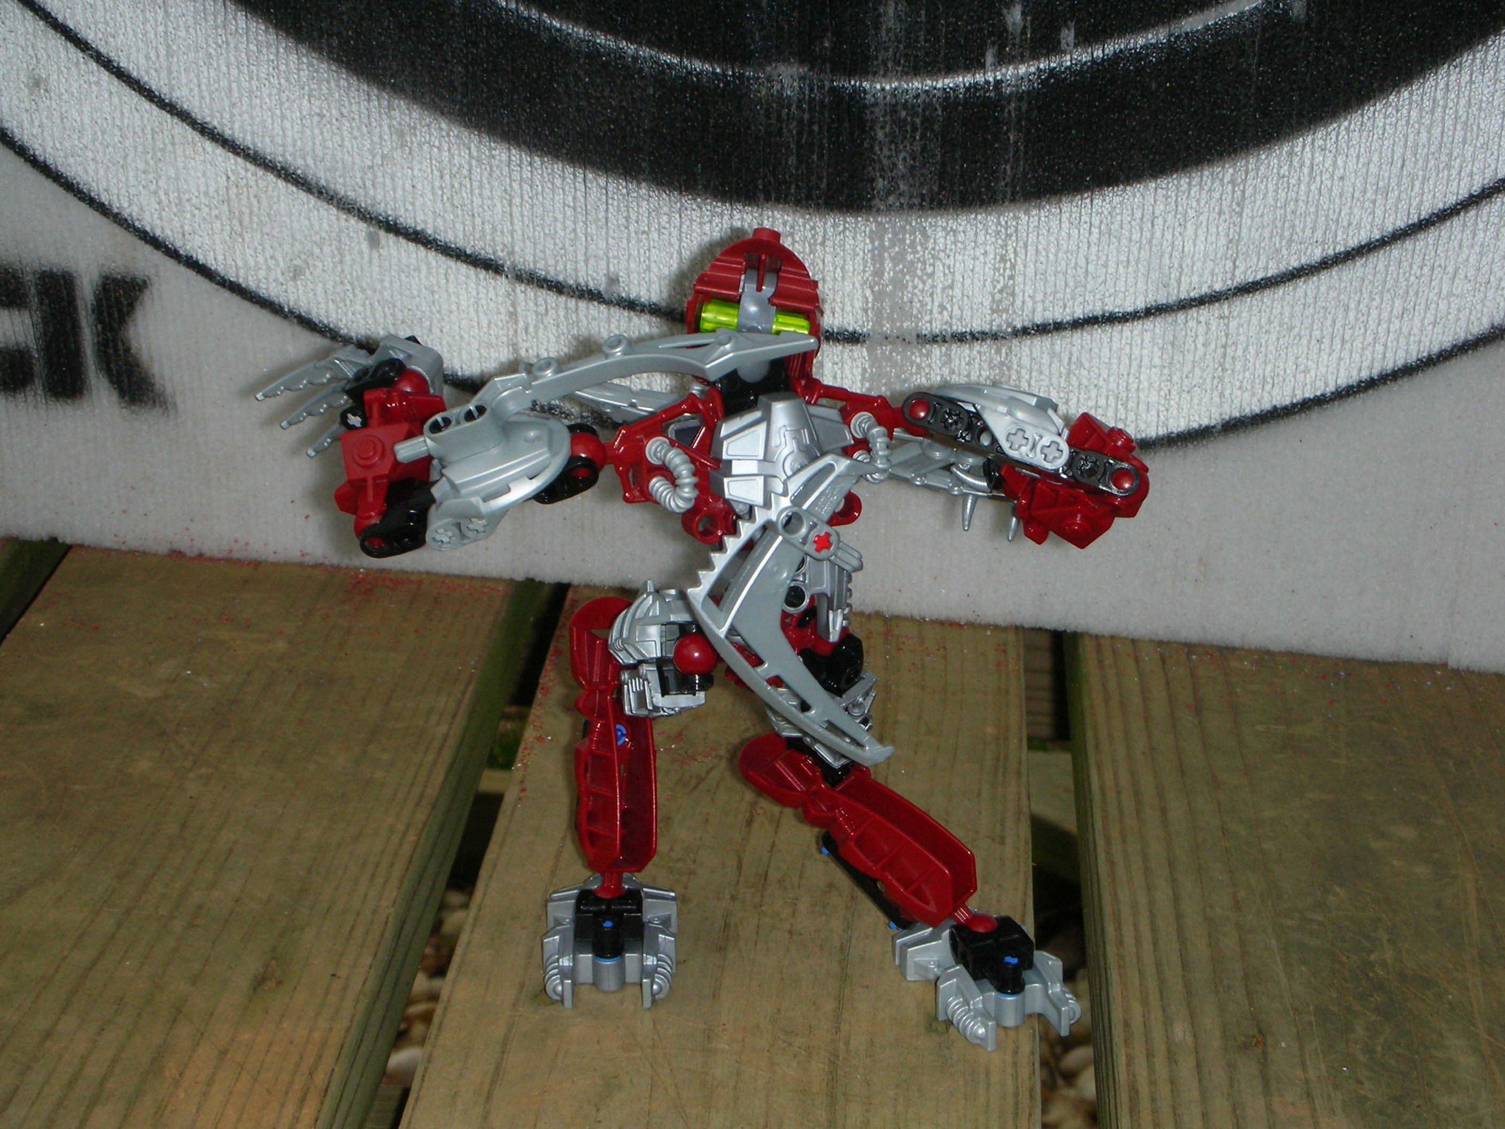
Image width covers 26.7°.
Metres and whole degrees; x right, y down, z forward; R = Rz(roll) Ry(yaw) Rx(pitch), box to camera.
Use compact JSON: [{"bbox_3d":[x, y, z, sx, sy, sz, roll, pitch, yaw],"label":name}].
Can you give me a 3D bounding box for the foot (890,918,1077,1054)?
[{"bbox_3d":[0.057,0.096,0.761,0.033,0.019,0.045,-8,23,-19],"label":"foot"}]

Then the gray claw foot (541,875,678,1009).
[{"bbox_3d":[-0.035,0.089,0.778,0.033,0.019,0.045,0,22,0],"label":"gray claw foot"}]

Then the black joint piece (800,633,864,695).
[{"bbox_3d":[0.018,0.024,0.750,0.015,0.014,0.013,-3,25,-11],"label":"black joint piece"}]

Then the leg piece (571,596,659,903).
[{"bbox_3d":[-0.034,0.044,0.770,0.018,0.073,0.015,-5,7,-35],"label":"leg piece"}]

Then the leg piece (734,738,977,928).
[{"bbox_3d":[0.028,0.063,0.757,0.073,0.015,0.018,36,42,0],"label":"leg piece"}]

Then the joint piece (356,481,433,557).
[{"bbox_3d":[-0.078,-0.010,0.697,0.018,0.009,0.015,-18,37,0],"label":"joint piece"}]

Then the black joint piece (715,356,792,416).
[{"bbox_3d":[0.000,-0.041,0.728,0.017,0.015,0.013,-10,22,4],"label":"black joint piece"}]

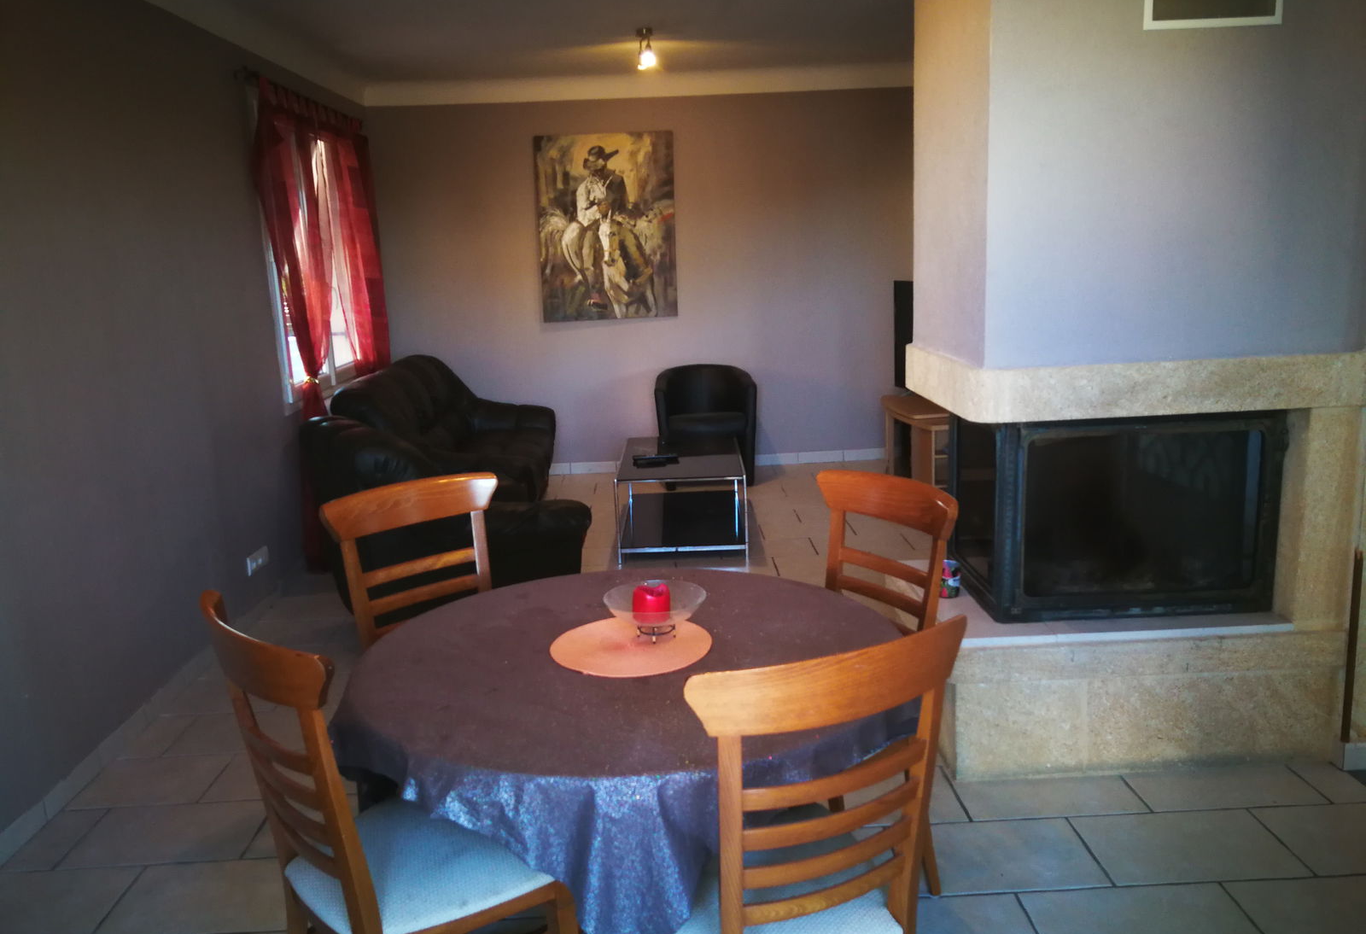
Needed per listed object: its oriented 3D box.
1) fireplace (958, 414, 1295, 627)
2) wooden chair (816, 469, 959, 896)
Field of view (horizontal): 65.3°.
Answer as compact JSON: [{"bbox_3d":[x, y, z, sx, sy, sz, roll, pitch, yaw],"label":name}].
[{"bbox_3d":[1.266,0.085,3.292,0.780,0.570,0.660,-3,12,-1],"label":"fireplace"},{"bbox_3d":[0.316,0.551,2.510,0.480,0.955,0.465,-10,14,-33],"label":"wooden chair"}]

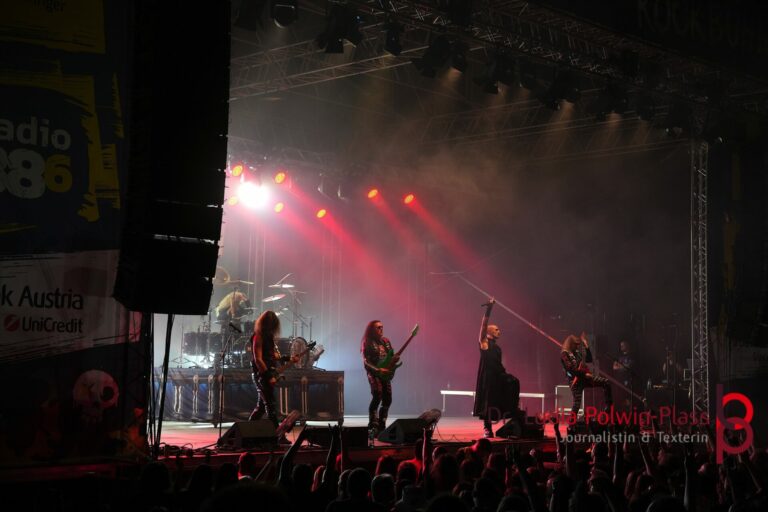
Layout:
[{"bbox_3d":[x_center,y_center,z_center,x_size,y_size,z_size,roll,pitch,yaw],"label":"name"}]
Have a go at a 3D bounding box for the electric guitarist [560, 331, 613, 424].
[{"bbox_3d":[3.504,2.146,20.300,0.820,1.720,0.620,-1,-5,30],"label":"electric guitarist"}]

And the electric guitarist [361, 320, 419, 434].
[{"bbox_3d":[0.067,1.827,17.500,0.780,1.740,0.620,5,-6,-43],"label":"electric guitarist"}]

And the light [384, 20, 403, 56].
[{"bbox_3d":[0.142,-3.244,17.500,0.290,0.500,0.330,5,-5,-41],"label":"light"}]

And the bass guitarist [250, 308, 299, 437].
[{"bbox_3d":[-1.526,1.667,16.500,0.620,1.760,0.620,-2,-5,38],"label":"bass guitarist"}]

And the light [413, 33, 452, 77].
[{"bbox_3d":[0.729,-3.061,18.000,0.500,0.600,0.420,5,-5,-41],"label":"light"}]

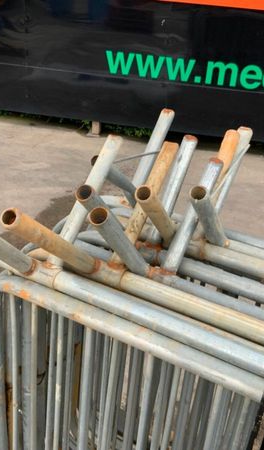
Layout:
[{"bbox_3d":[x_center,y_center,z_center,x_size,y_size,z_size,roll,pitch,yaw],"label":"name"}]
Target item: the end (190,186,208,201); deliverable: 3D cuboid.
[{"bbox_3d":[0.151,-0.063,1.126,0.042,0.040,0.042,18,73,25],"label":"end"}]

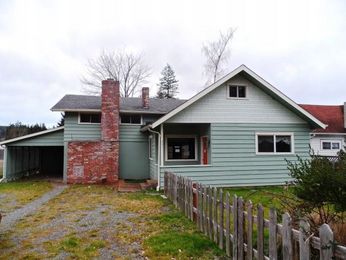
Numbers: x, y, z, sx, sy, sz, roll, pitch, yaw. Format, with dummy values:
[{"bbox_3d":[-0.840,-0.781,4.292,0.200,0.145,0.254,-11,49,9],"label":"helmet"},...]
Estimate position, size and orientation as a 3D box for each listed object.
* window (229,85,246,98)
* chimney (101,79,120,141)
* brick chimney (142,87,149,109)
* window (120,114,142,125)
[{"bbox_3d":[3.049,-1.832,11.443,0.952,0.690,0.120,1,-3,-13],"label":"window"},{"bbox_3d":[-3.515,-1.102,13.597,0.946,3.431,0.700,1,-3,-13],"label":"chimney"},{"bbox_3d":[-1.671,-1.910,14.618,0.384,1.302,0.400,1,-3,-13],"label":"brick chimney"},{"bbox_3d":[-2.430,-0.616,14.081,1.267,0.633,0.120,1,-3,-13],"label":"window"}]

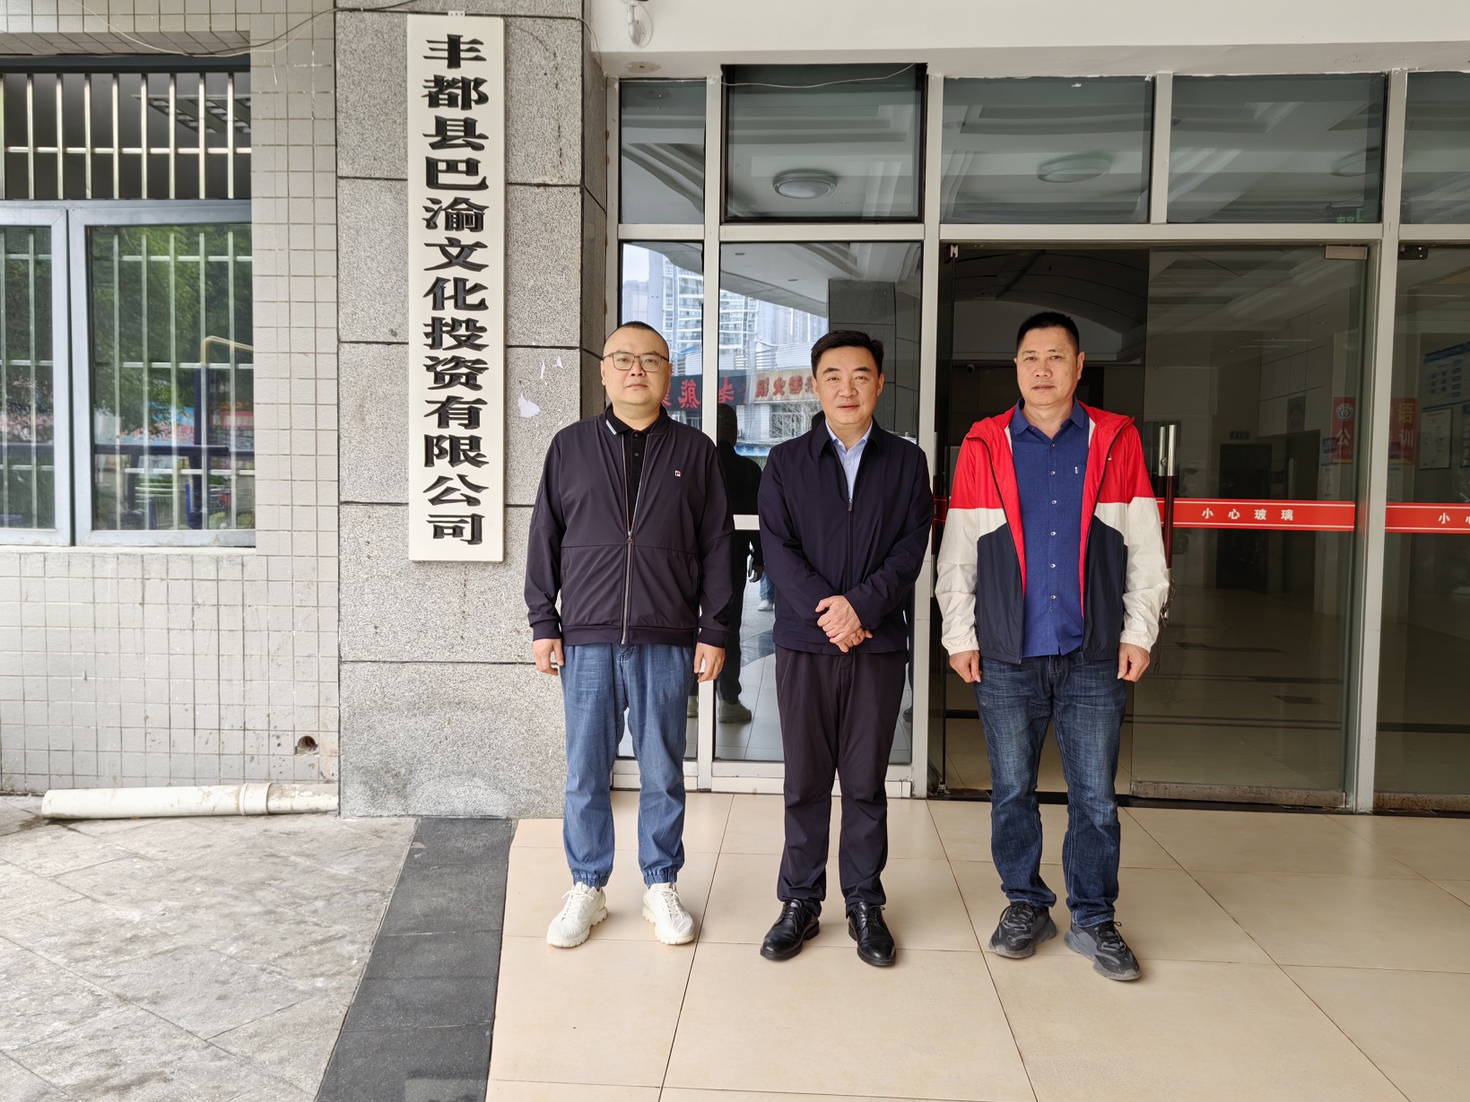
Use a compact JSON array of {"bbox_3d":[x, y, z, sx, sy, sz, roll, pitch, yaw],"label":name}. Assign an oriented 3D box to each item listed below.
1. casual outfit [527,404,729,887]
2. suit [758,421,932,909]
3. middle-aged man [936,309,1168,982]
[{"bbox_3d":[-0.309,0.288,3.329,0.590,1.379,0.300,1,3,-3],"label":"casual outfit"},{"bbox_3d":[0.305,0.314,3.192,0.480,1.355,0.330,1,3,7],"label":"suit"},{"bbox_3d":[0.881,0.230,3.207,0.610,1.781,0.380,1,3,11],"label":"middle-aged man"}]

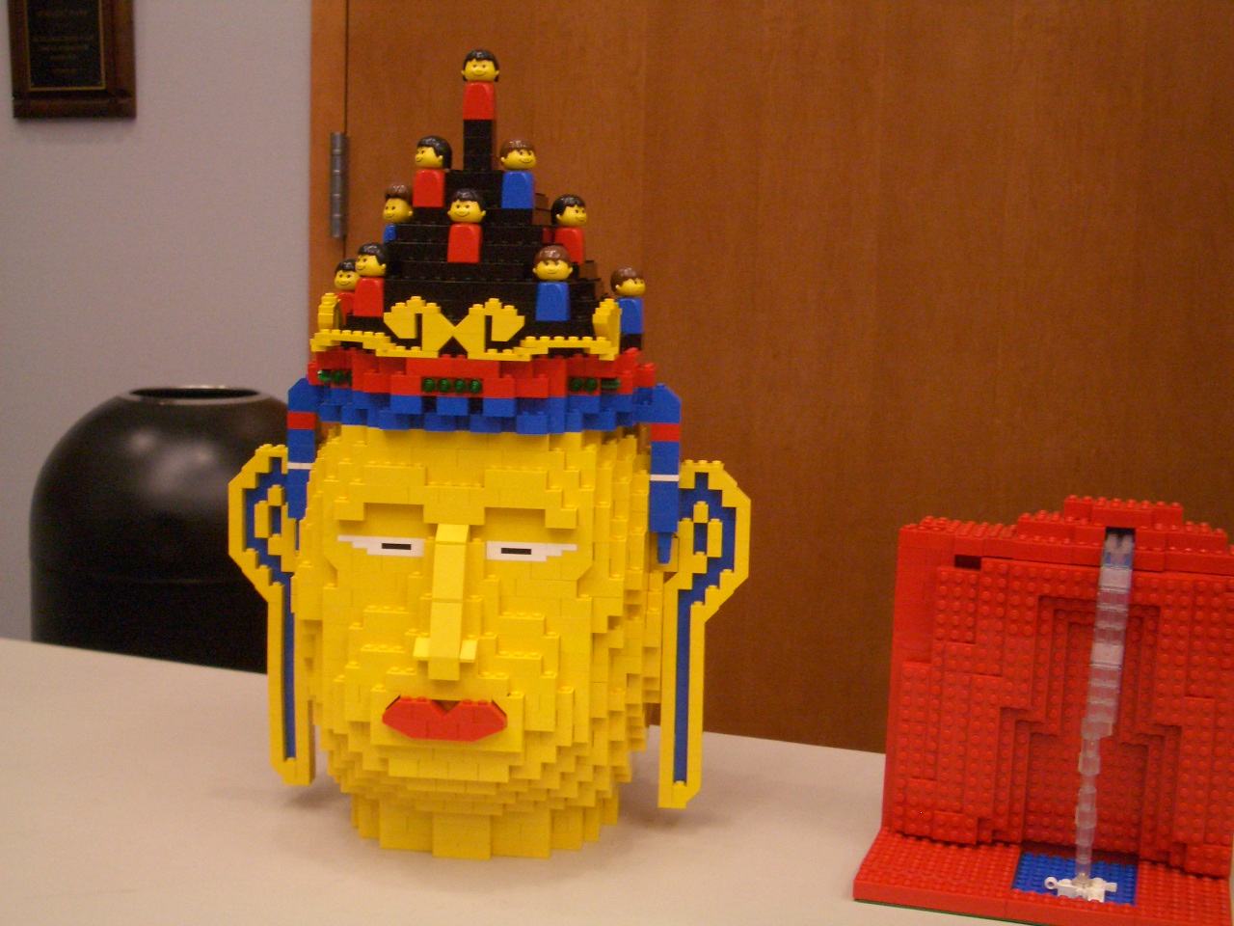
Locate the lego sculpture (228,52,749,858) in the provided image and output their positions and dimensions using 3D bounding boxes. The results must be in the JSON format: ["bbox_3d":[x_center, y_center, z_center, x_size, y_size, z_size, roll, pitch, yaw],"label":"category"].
[{"bbox_3d":[-0.075,-0.005,0.999,0.304,0.442,0.238,2,5,6],"label":"lego sculpture"}]

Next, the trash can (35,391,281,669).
[{"bbox_3d":[-0.454,0.387,1.874,0.329,0.920,0.329,2,5,0],"label":"trash can"}]

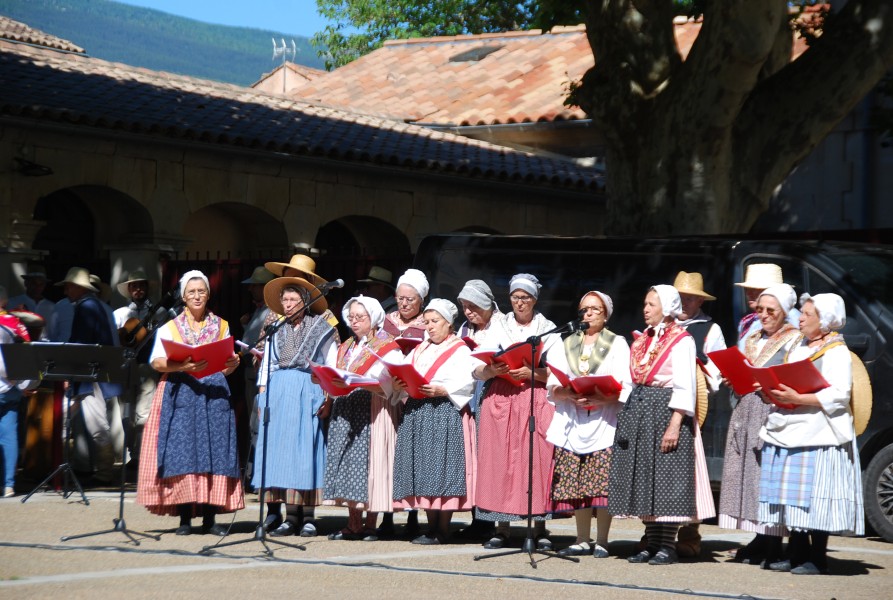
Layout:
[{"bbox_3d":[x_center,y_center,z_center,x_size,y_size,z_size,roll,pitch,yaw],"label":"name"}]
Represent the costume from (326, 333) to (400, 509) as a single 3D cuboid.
[{"bbox_3d":[-0.527,0.756,22.150,0.540,1.170,0.500,2,0,34],"label":"costume"}]

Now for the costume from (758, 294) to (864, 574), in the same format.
[{"bbox_3d":[2.094,0.771,20.250,0.600,1.600,0.580,2,0,-41],"label":"costume"}]

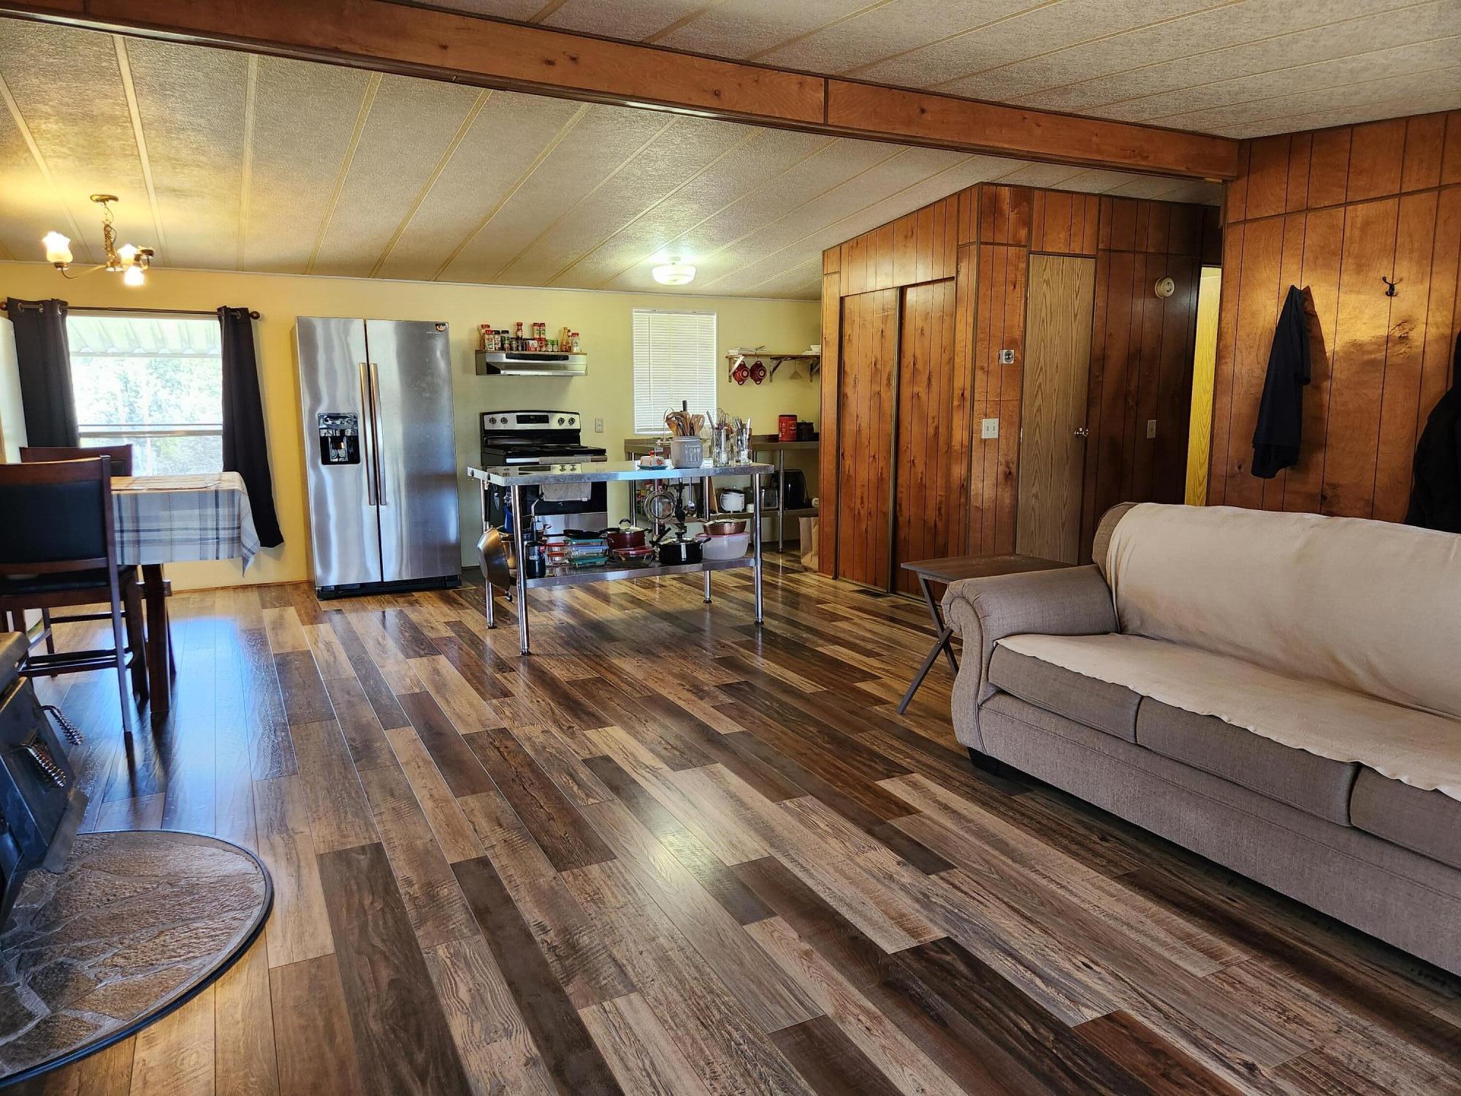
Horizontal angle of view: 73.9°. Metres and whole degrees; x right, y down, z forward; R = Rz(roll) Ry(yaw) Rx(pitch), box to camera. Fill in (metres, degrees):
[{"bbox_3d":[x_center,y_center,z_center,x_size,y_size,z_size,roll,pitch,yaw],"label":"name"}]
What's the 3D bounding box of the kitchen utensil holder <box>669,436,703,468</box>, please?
[{"bbox_3d":[-0.242,-0.531,5.398,0.152,0.176,0.152,-5,11,-27],"label":"kitchen utensil holder"}]

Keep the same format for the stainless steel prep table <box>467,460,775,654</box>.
[{"bbox_3d":[-0.603,-0.005,5.494,1.520,0.900,0.770,-5,10,-27],"label":"stainless steel prep table"}]

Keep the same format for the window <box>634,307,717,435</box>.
[{"bbox_3d":[-0.442,-1.433,7.954,0.740,0.985,0.070,-5,10,-27],"label":"window"}]

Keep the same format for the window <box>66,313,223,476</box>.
[{"bbox_3d":[-3.803,-0.952,6.389,0.980,1.130,0.080,-5,11,-27],"label":"window"}]

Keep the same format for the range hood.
[{"bbox_3d":[-1.492,-1.377,7.304,0.755,0.185,0.420,-5,11,-27],"label":"range hood"}]

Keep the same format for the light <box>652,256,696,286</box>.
[{"bbox_3d":[-0.385,-1.897,6.664,0.305,0.180,0.305,0,9,0],"label":"light"}]

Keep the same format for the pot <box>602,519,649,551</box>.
[{"bbox_3d":[-0.599,-0.072,5.602,0.275,0.190,0.225,-5,11,-27],"label":"pot"}]

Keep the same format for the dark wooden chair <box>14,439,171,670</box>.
[{"bbox_3d":[-2.938,0.092,4.392,0.450,1.070,0.550,-5,10,-27],"label":"dark wooden chair"}]

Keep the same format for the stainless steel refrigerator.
[{"bbox_3d":[-2.397,-0.620,6.578,0.908,1.775,0.770,-5,10,-27],"label":"stainless steel refrigerator"}]

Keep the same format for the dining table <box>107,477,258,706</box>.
[{"bbox_3d":[-2.809,0.209,4.181,1.360,0.945,0.930,-4,10,-22],"label":"dining table"}]

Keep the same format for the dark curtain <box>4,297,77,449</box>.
[{"bbox_3d":[-4.268,-0.730,6.104,0.290,1.610,0.100,-5,11,-27],"label":"dark curtain"}]

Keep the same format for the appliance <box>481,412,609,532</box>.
[{"bbox_3d":[-1.361,-0.396,7.047,0.760,1.180,0.680,-5,10,-27],"label":"appliance"}]

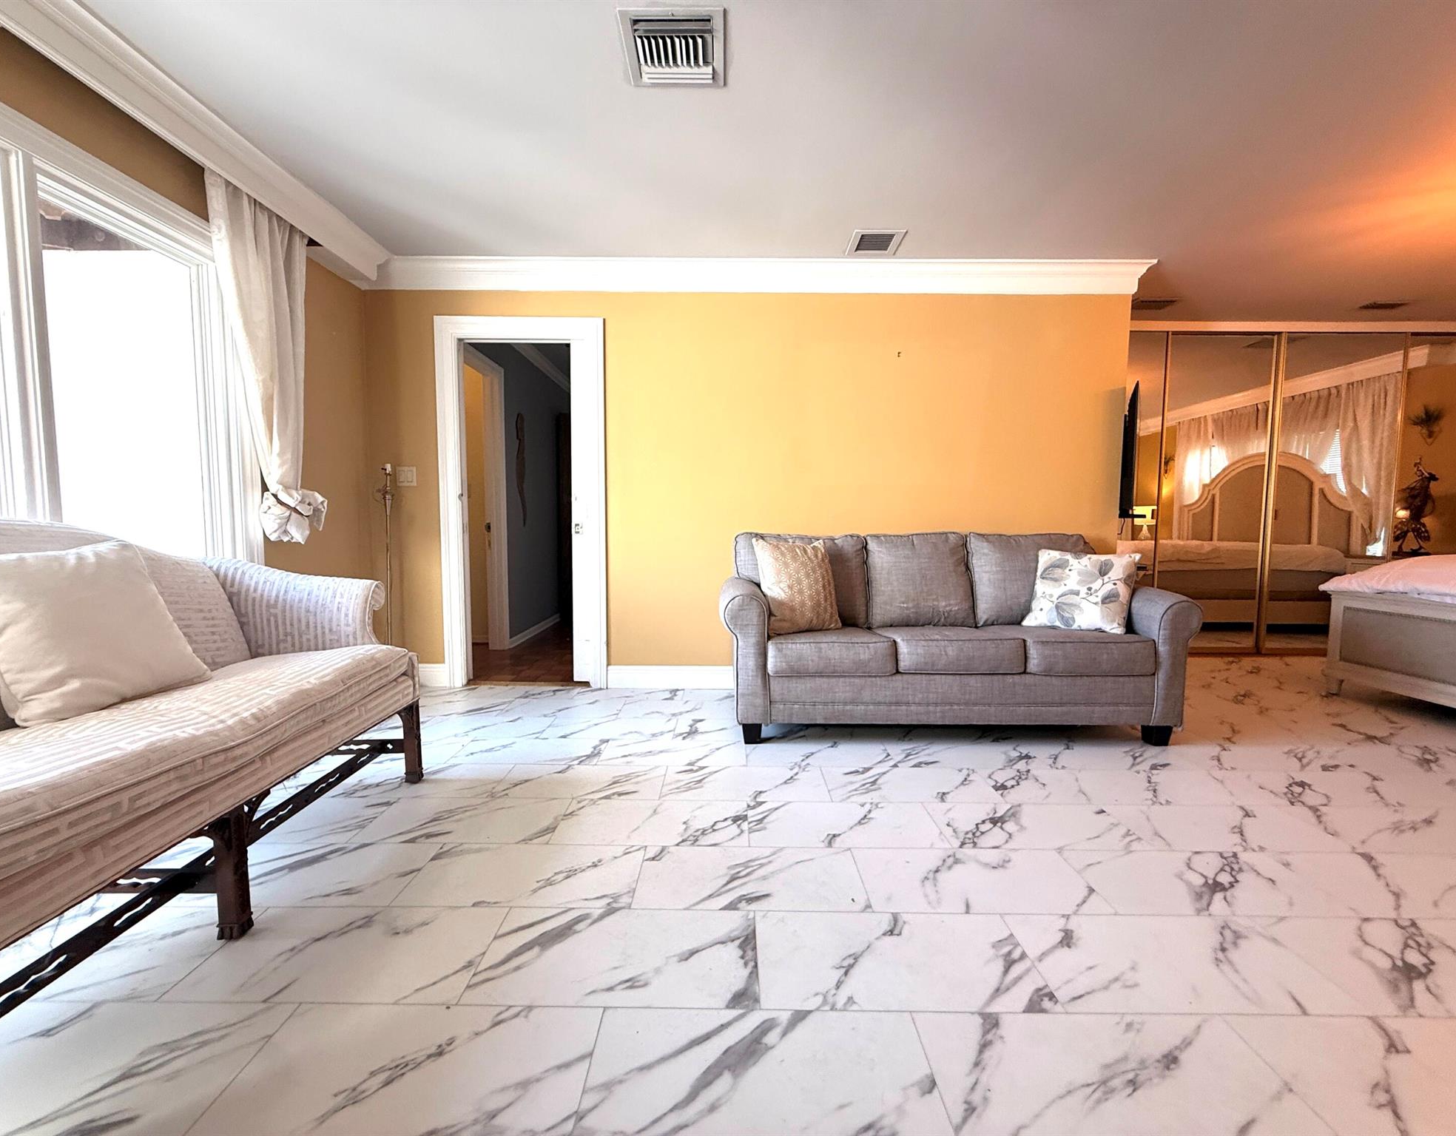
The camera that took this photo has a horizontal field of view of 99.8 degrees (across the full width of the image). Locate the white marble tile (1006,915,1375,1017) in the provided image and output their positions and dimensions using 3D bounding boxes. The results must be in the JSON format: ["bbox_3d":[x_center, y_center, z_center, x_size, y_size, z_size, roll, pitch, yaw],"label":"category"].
[{"bbox_3d":[0.974,0.875,1.362,0.607,0.010,0.305,0,4,0],"label":"white marble tile"}]

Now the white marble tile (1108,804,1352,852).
[{"bbox_3d":[1.590,0.842,1.980,0.610,0.010,0.306,0,4,0],"label":"white marble tile"}]

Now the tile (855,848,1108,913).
[{"bbox_3d":[0.671,0.858,1.680,0.610,0.010,0.306,0,4,0],"label":"tile"}]

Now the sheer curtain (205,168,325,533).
[{"bbox_3d":[-1.990,-0.855,2.674,0.170,1.490,0.580,0,4,0],"label":"sheer curtain"}]

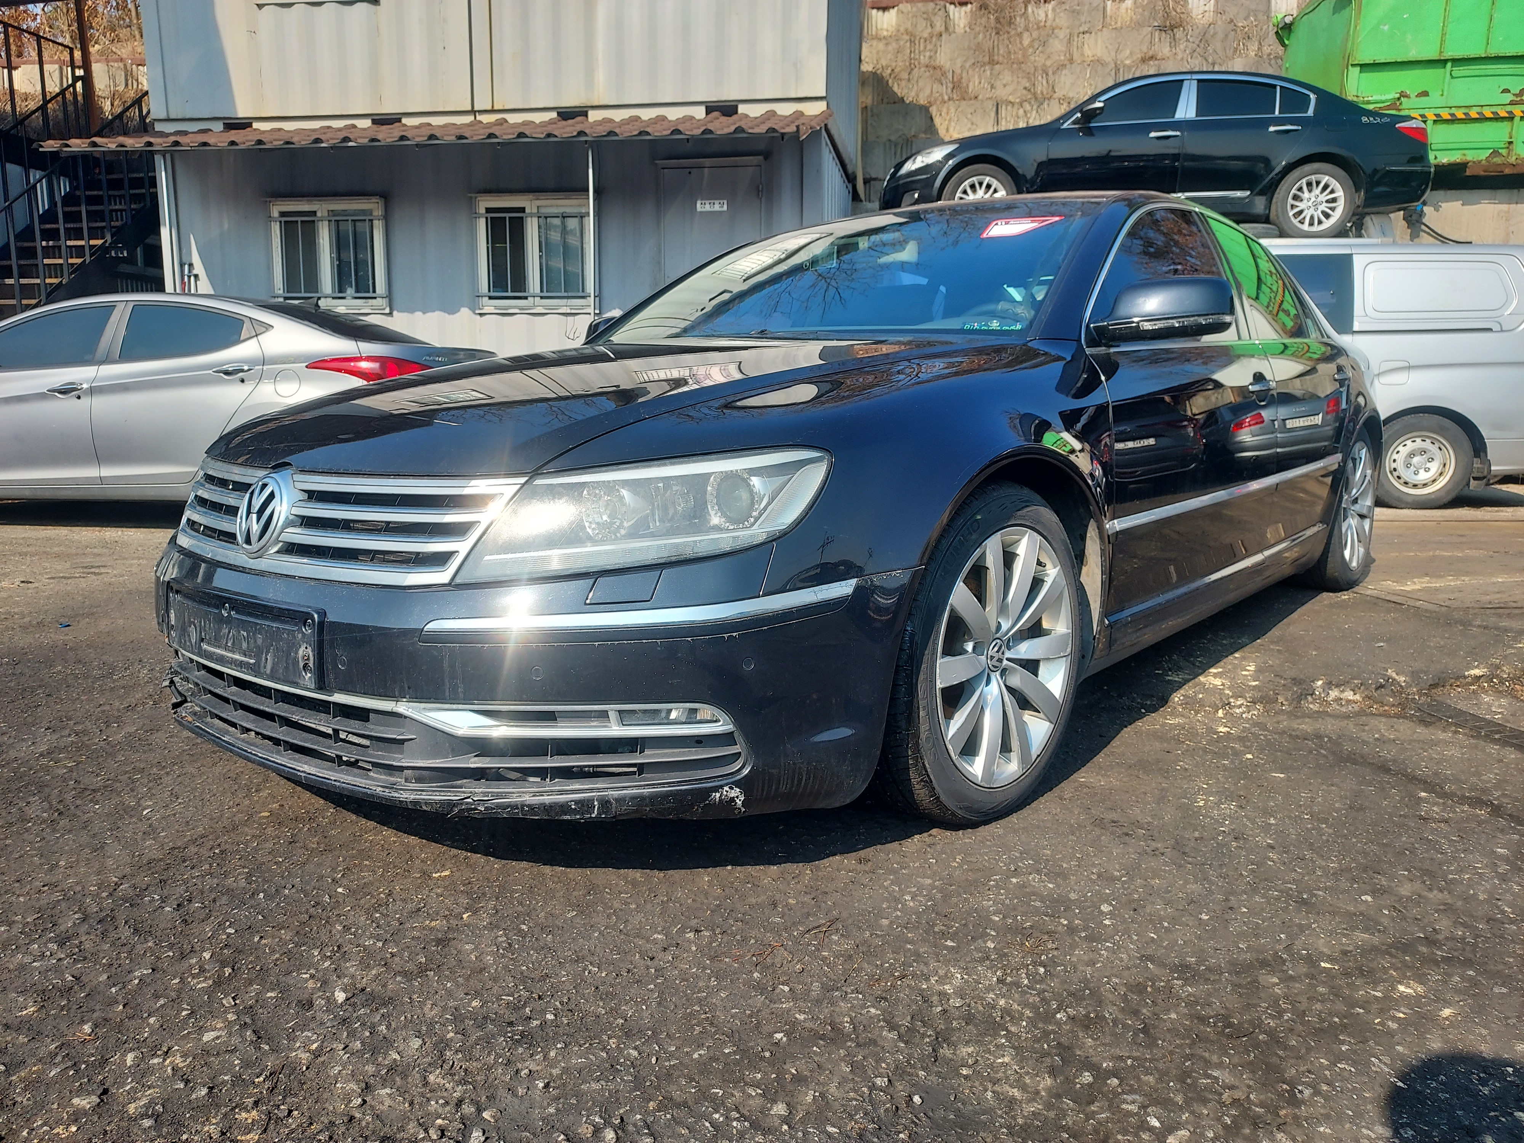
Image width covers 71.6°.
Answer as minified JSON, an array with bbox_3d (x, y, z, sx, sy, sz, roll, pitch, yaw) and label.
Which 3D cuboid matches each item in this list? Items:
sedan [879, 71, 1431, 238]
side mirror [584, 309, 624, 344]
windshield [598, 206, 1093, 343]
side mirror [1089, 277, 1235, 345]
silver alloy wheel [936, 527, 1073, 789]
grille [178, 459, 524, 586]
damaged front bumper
[{"bbox_3d":[3.650,-3.835,10.225,4.960,1.490,1.880,1,11,4],"label":"sedan"},{"bbox_3d":[-0.541,-0.797,3.647,0.235,0.165,0.210,8,14,40],"label":"side mirror"},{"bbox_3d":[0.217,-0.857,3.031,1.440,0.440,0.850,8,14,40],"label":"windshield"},{"bbox_3d":[0.921,-0.594,2.405,0.235,0.165,0.210,8,14,40],"label":"side mirror"},{"bbox_3d":[0.412,0.156,2.098,0.200,0.512,0.512,9,14,42],"label":"silver alloy wheel"},{"bbox_3d":[-0.828,-0.111,1.923,1.120,0.180,0.165,8,14,40],"label":"grille"},{"bbox_3d":[-0.690,0.102,2.119,1.880,0.460,0.710,8,14,40],"label":"damaged front bumper"}]

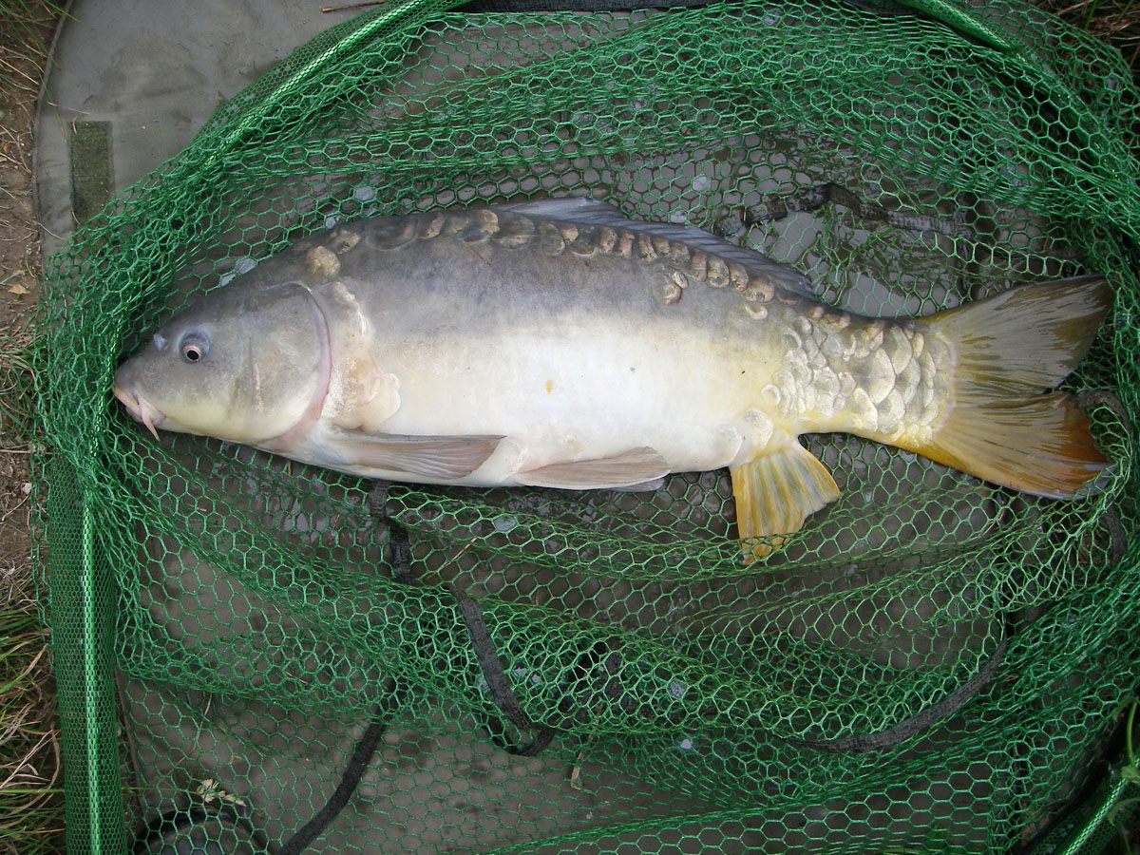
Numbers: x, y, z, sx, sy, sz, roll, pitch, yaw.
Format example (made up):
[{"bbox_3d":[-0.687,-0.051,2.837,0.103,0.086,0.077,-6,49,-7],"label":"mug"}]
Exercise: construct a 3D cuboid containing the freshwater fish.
[{"bbox_3d":[0.024,-0.028,0.700,0.560,0.098,0.197,0,80,0],"label":"freshwater fish"}]

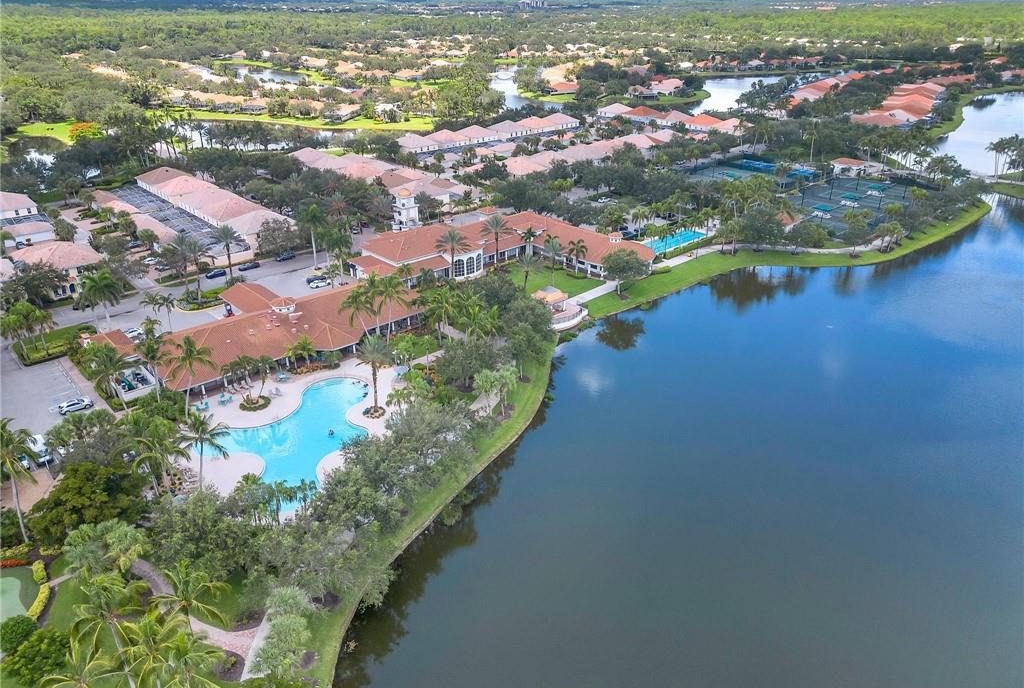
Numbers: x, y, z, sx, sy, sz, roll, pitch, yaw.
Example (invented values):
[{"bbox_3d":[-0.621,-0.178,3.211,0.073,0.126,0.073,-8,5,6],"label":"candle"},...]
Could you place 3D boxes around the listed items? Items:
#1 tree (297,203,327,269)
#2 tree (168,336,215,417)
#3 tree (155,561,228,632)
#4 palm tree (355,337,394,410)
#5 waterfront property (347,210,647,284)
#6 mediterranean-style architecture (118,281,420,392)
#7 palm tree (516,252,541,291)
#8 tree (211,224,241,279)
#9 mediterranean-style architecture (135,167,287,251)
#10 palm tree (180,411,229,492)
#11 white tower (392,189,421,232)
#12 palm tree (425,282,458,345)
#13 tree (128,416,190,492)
[{"bbox_3d":[-48.870,-26.330,175.430,7.310,16.300,7.310,-7,27,-14],"label":"tree"},{"bbox_3d":[-50.310,5.740,113.560,7.220,14.190,7.220,-13,29,-24],"label":"tree"},{"bbox_3d":[-28.480,25.910,63.690,7.200,13.000,7.200,0,26,0],"label":"tree"},{"bbox_3d":[-21.870,5.110,115.360,5.910,13.760,5.910,-5,27,-11],"label":"palm tree"},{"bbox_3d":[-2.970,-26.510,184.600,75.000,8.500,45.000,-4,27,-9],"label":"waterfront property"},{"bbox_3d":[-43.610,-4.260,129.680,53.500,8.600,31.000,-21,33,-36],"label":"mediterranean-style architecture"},{"bbox_3d":[3.850,-16.610,164.750,5.410,8.540,5.410,1,27,1],"label":"palm tree"},{"bbox_3d":[-67.170,-21.500,169.310,7.780,13.100,7.780,-10,28,-20],"label":"tree"},{"bbox_3d":[-84.980,-39.410,200.390,13.500,8.800,81.200,-22,34,-38],"label":"mediterranean-style architecture"},{"bbox_3d":[-38.690,14.110,88.660,6.200,12.000,6.200,0,26,0],"label":"palm tree"},{"bbox_3d":[-29.760,-36.240,198.200,6.000,13.710,6.000,-18,32,-31],"label":"white tower"},{"bbox_3d":[-12.690,-4.520,127.110,6.000,11.500,6.000,0,26,0],"label":"palm tree"},{"bbox_3d":[-44.250,14.330,88.970,7.300,11.300,7.300,0,26,0],"label":"tree"}]

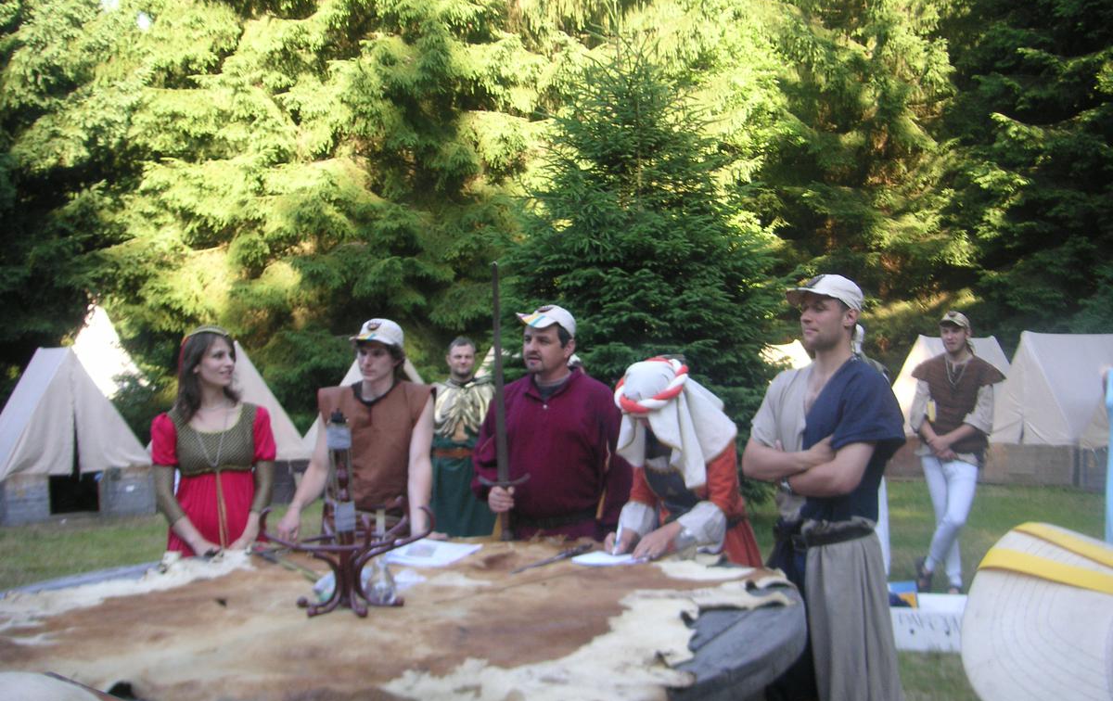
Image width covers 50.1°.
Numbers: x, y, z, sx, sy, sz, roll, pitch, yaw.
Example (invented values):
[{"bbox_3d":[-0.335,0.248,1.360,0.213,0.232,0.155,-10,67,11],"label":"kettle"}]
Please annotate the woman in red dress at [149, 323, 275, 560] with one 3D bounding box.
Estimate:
[{"bbox_3d":[-1.310,0.740,4.550,0.500,1.660,0.380,0,0,-16],"label":"woman in red dress"}]

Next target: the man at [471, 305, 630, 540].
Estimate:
[{"bbox_3d":[-0.030,0.700,4.650,0.600,1.750,0.450,0,0,13],"label":"man"}]

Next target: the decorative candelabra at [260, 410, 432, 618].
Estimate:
[{"bbox_3d":[-0.595,0.445,3.350,0.485,0.550,0.470,0,0,0],"label":"decorative candelabra"}]

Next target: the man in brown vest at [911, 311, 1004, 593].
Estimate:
[{"bbox_3d":[2.550,0.620,7.550,0.580,1.770,0.420,0,0,22],"label":"man in brown vest"}]

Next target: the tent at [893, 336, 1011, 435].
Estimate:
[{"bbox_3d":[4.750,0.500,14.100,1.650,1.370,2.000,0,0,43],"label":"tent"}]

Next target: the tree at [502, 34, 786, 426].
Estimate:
[{"bbox_3d":[0.700,-0.500,9.600,2.350,4.100,2.350,0,0,0],"label":"tree"}]

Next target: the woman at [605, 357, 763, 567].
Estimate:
[{"bbox_3d":[0.500,0.800,4.450,0.600,1.520,0.680,0,0,34],"label":"woman"}]

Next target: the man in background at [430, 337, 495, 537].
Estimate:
[{"bbox_3d":[-0.540,0.760,6.800,0.530,1.700,0.360,0,0,-3],"label":"man in background"}]

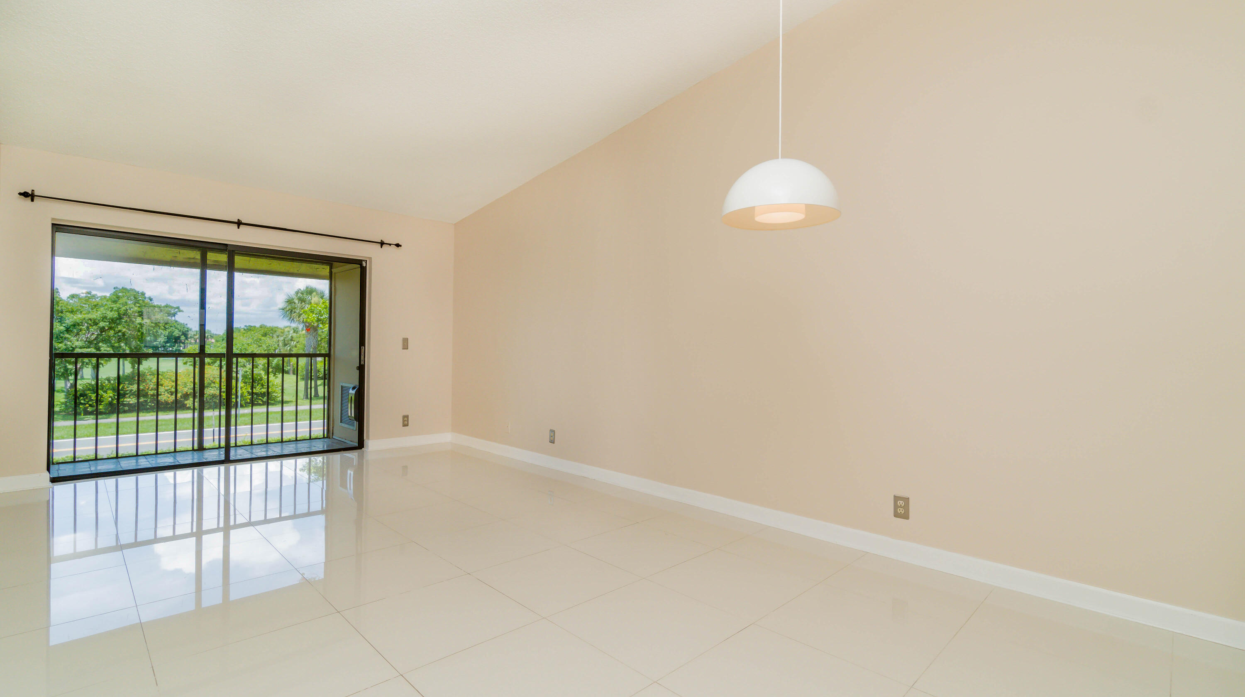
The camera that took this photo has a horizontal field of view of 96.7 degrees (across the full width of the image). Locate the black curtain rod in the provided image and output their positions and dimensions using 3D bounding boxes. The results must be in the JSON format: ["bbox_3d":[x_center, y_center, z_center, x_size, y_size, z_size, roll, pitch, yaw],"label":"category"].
[{"bbox_3d":[-3.495,-1.144,5.147,2.880,0.090,0.090,1,0,-44],"label":"black curtain rod"}]

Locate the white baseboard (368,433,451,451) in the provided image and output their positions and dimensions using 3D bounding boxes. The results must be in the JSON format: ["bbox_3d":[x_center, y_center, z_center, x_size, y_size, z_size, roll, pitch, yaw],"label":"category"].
[{"bbox_3d":[-2.393,1.059,6.296,0.959,0.112,0.020,1,0,-44],"label":"white baseboard"}]

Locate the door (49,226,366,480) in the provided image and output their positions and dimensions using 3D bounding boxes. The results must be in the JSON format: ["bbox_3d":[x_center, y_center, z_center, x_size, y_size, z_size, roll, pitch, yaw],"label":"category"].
[{"bbox_3d":[-3.745,0.056,5.293,2.407,2.073,0.110,1,0,-44],"label":"door"}]

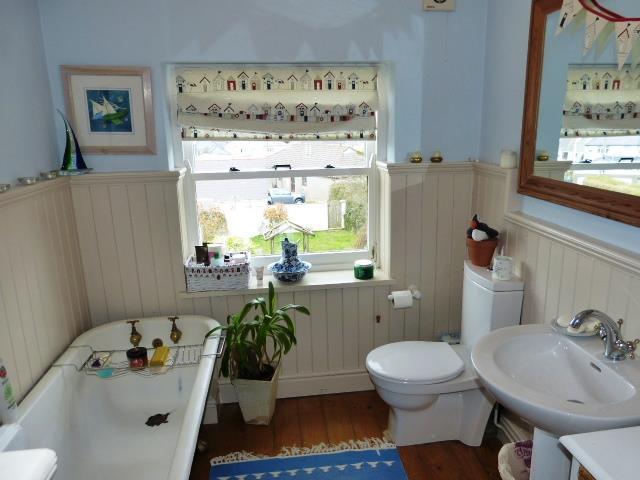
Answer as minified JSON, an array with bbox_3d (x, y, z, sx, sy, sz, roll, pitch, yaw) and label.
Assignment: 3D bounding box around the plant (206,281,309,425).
[{"bbox_3d":[-0.307,0.589,2.462,0.504,0.767,0.426,-7,15,-22],"label":"plant"}]

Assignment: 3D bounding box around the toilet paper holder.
[{"bbox_3d":[0.448,0.297,2.628,0.183,0.055,0.115,-3,14,-6],"label":"toilet paper holder"}]

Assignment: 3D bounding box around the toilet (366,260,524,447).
[{"bbox_3d":[0.554,0.560,2.315,0.659,0.853,0.375,-3,14,-6],"label":"toilet"}]

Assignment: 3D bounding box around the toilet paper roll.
[{"bbox_3d":[0.450,0.328,2.592,0.101,0.100,0.100,-3,14,-6],"label":"toilet paper roll"}]

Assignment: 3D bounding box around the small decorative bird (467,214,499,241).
[{"bbox_3d":[0.766,-0.057,2.256,0.135,0.120,0.080,-9,16,-28],"label":"small decorative bird"}]

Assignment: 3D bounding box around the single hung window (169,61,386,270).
[{"bbox_3d":[-0.198,-0.353,2.678,1.101,1.147,0.120,-3,14,-6],"label":"single hung window"}]

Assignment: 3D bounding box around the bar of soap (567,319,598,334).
[{"bbox_3d":[0.853,0.281,1.554,0.095,0.032,0.060,1,14,11],"label":"bar of soap"}]

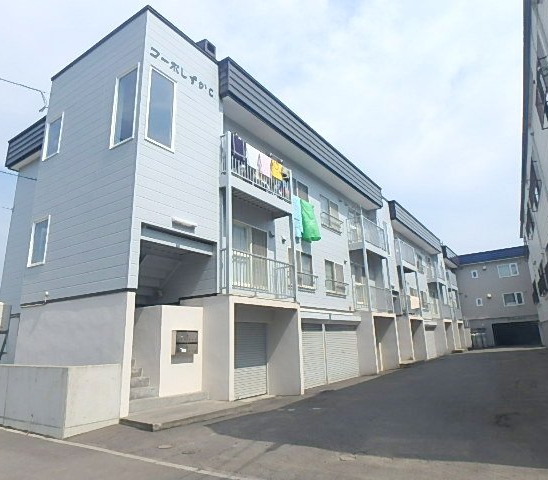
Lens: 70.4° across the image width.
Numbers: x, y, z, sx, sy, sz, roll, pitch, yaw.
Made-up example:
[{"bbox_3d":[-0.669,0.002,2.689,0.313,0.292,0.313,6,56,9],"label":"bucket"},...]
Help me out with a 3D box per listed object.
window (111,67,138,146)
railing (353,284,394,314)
[{"bbox_3d":[-3.283,-2.944,8.549,0.827,1.802,0.100,-11,-17,32],"label":"window"},{"bbox_3d":[4.308,2.576,16.564,0.700,1.070,2.850,-11,-17,33],"label":"railing"}]

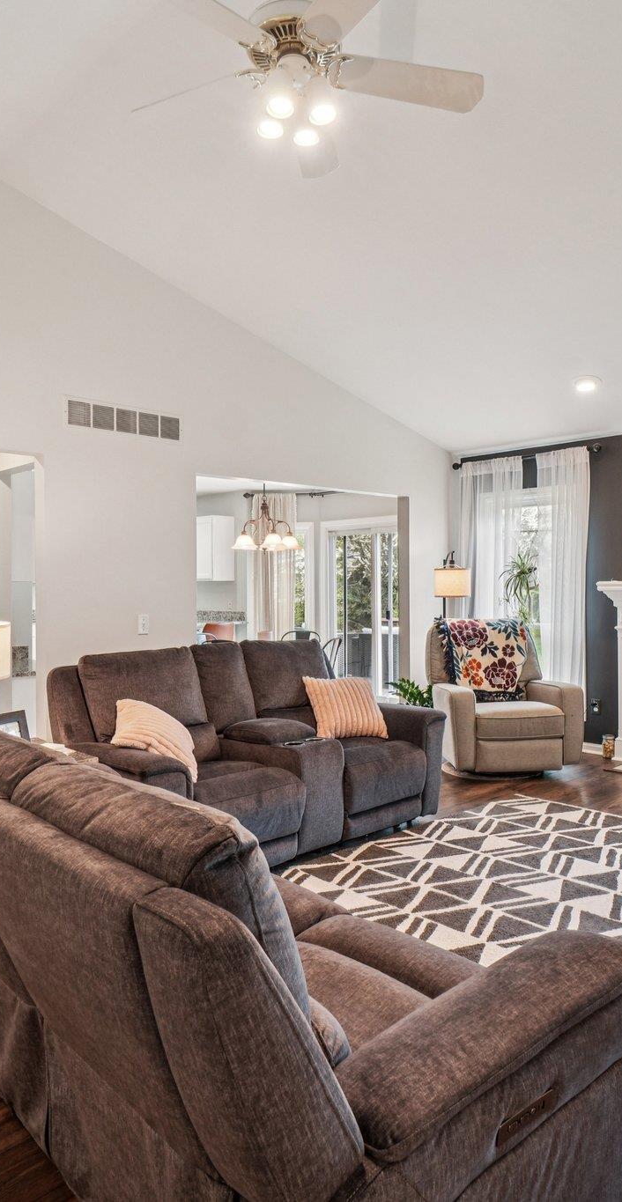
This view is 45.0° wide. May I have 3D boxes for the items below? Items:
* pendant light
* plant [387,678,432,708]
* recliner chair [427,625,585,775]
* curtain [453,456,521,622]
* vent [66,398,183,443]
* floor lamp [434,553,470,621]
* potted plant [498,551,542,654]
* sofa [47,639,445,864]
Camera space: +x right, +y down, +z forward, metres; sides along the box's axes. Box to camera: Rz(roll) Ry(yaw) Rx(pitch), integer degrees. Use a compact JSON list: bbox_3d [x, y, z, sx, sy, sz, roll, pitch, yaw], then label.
[{"bbox_3d":[-0.407,-0.837,6.892,0.620,0.770,0.620,0,1,0],"label":"pendant light"},{"bbox_3d":[0.826,0.887,5.754,0.460,0.590,0.460,-1,1,-44],"label":"plant"},{"bbox_3d":[1.283,0.688,5.408,0.910,1.030,0.930,0,1,-10],"label":"recliner chair"},{"bbox_3d":[1.520,-0.151,6.480,0.110,2.170,0.680,-1,1,-44],"label":"curtain"},{"bbox_3d":[-1.101,-1.088,4.530,0.810,0.195,0.030,-1,1,-44],"label":"vent"},{"bbox_3d":[1.178,0.395,6.292,0.320,1.600,0.320,0,1,11],"label":"floor lamp"},{"bbox_3d":[1.686,0.386,6.076,0.450,1.620,0.450,-1,1,-45],"label":"potted plant"},{"bbox_3d":[-0.276,0.745,3.879,1.950,0.990,0.970,-1,1,-45],"label":"sofa"}]

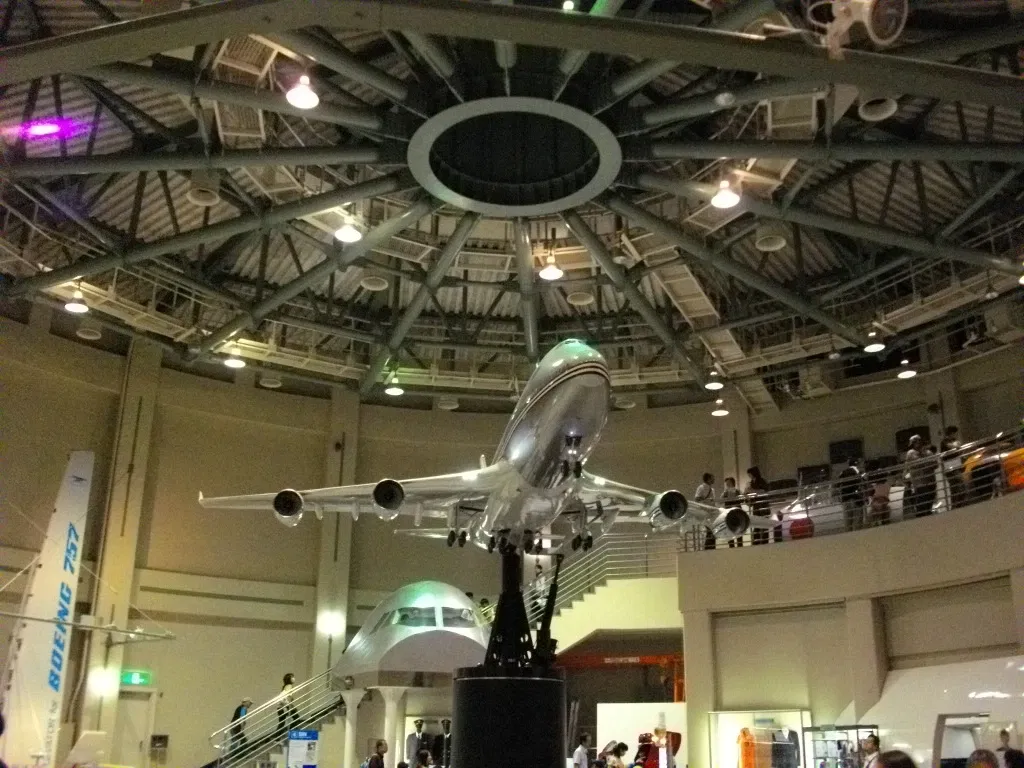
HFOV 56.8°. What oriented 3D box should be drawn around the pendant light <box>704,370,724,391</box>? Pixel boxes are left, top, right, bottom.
[{"bbox_3d":[5.689,-0.128,26.654,0.530,0.420,0.530,-4,-19,12],"label":"pendant light"}]

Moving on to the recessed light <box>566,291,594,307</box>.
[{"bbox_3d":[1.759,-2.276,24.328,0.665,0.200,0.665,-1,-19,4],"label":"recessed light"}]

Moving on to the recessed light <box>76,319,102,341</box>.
[{"bbox_3d":[-10.795,-1.380,24.208,0.665,0.300,0.665,9,-21,-24],"label":"recessed light"}]

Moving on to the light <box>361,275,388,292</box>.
[{"bbox_3d":[-2.896,-2.182,19.975,0.590,0.160,0.590,4,-20,-9],"label":"light"}]

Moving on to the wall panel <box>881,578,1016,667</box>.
[{"bbox_3d":[7.607,4.147,16.459,0.120,1.300,3.000,9,-21,-22],"label":"wall panel"}]

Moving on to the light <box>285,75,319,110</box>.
[{"bbox_3d":[-3.532,-5.005,16.030,0.530,0.400,0.530,5,-19,-14],"label":"light"}]

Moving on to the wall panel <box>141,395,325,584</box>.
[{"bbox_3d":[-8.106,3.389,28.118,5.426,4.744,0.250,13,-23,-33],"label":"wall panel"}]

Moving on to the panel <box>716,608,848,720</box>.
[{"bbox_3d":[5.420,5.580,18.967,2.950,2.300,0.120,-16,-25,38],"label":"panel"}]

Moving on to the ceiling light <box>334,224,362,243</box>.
[{"bbox_3d":[-3.564,-3.387,20.700,0.530,0.360,0.530,4,-19,-10],"label":"ceiling light"}]

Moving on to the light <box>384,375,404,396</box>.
[{"bbox_3d":[-3.349,0.016,27.181,0.530,0.420,0.530,3,-19,-7],"label":"light"}]

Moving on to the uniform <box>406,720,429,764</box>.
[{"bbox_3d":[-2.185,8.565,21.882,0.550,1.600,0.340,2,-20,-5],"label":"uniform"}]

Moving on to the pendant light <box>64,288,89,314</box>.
[{"bbox_3d":[-8.996,-1.738,19.641,0.500,0.360,0.500,10,-22,-25],"label":"pendant light"}]

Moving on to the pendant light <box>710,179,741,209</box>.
[{"bbox_3d":[3.574,-3.250,15.882,0.500,0.360,0.500,-4,-20,13],"label":"pendant light"}]

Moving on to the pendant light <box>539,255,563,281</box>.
[{"bbox_3d":[0.782,-2.330,18.658,0.500,0.360,0.500,0,-20,2],"label":"pendant light"}]

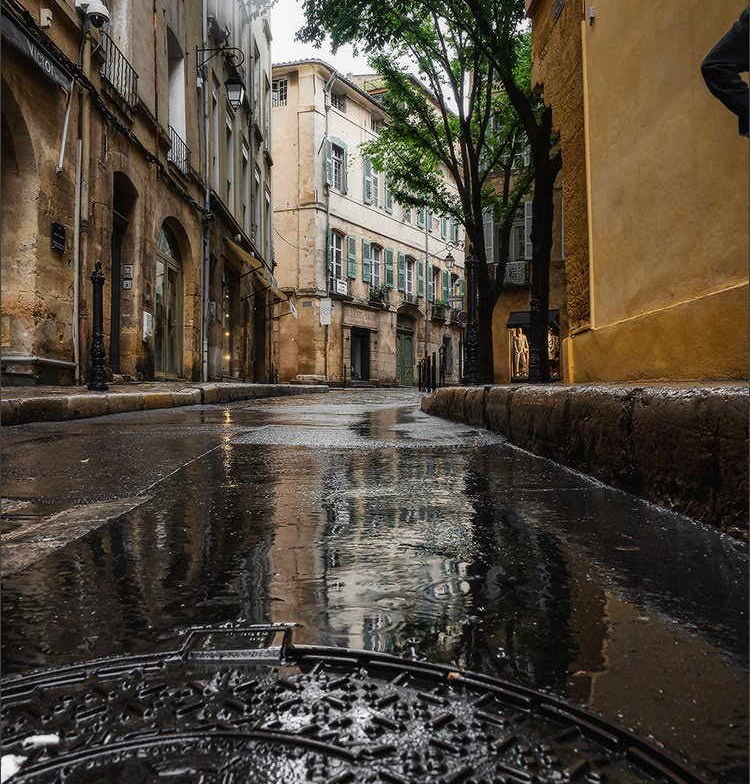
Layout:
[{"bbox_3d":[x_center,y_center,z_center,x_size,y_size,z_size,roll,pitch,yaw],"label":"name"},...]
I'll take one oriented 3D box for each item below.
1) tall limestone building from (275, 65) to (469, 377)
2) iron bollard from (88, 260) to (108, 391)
[{"bbox_3d":[-0.450,-6.700,35.600,5.200,13.300,14.800,0,0,30],"label":"tall limestone building"},{"bbox_3d":[-2.413,-0.580,6.050,0.172,1.135,0.172,0,0,0],"label":"iron bollard"}]

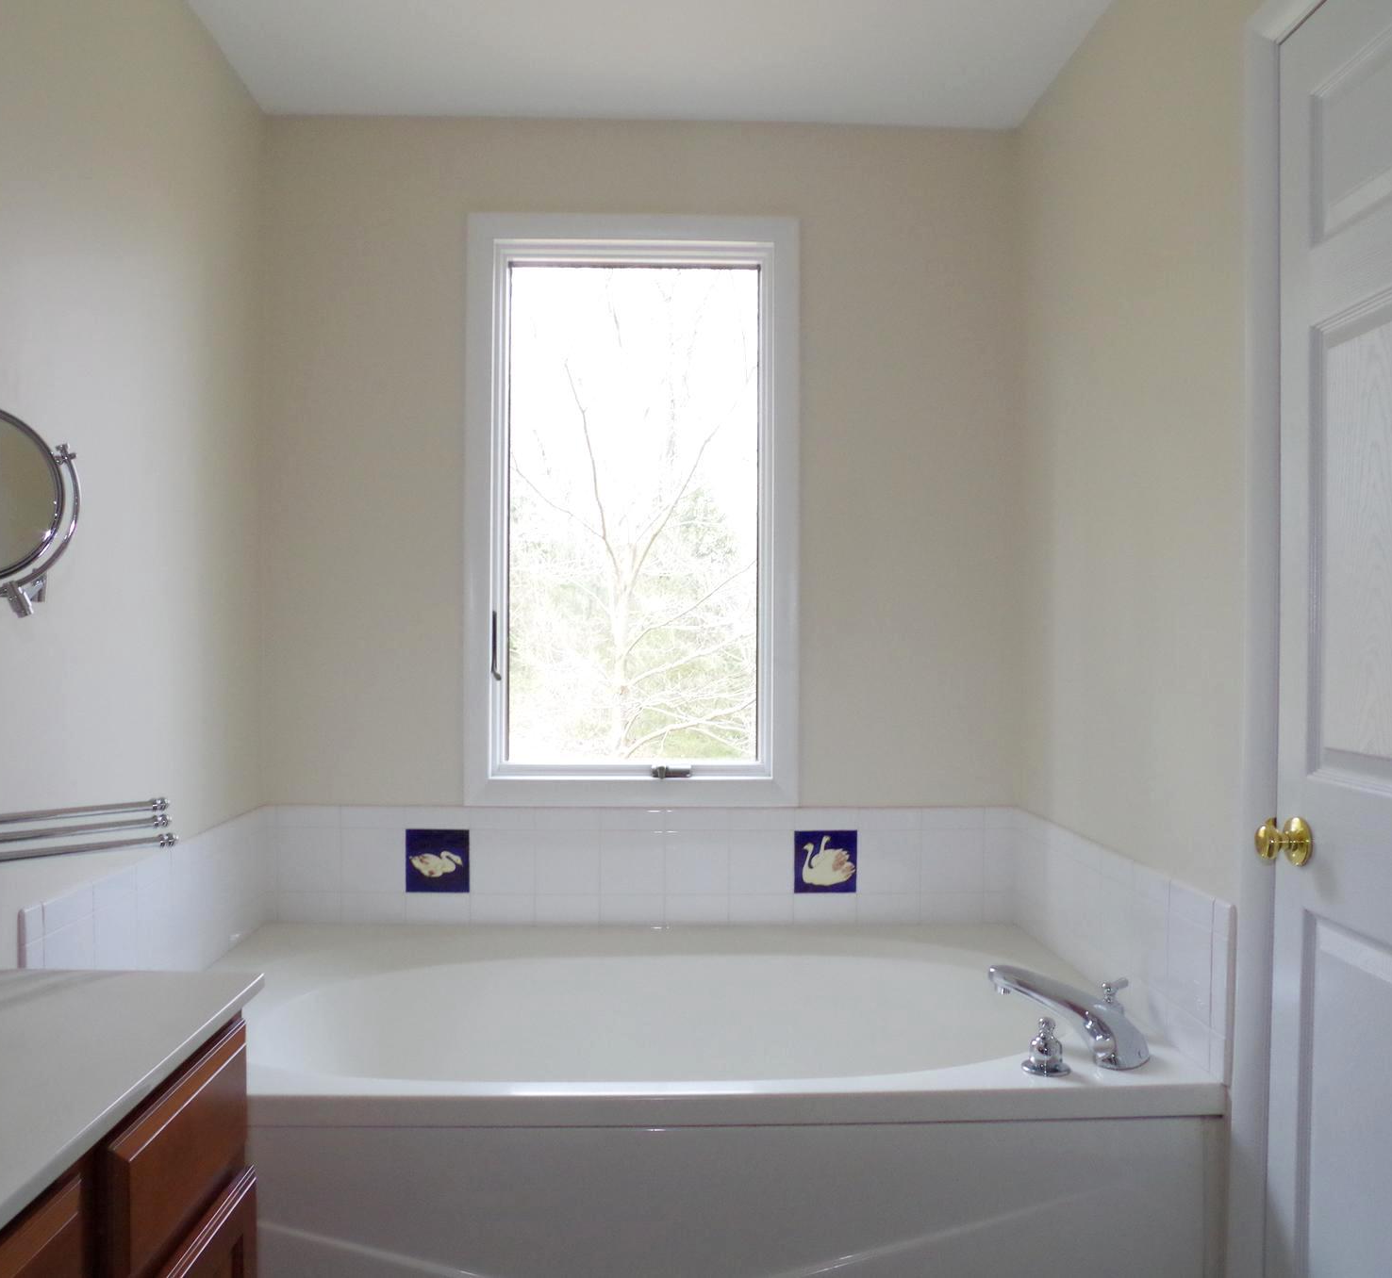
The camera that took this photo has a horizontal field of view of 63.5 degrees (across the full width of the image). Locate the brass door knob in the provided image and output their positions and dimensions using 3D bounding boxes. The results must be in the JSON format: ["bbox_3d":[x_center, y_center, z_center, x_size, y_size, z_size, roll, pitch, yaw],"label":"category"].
[{"bbox_3d":[0.799,0.280,1.545,0.060,0.065,0.065,0,0,-2],"label":"brass door knob"}]

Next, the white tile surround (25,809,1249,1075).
[{"bbox_3d":[-0.104,0.541,2.182,1.810,0.275,1.010,0,0,-2],"label":"white tile surround"}]

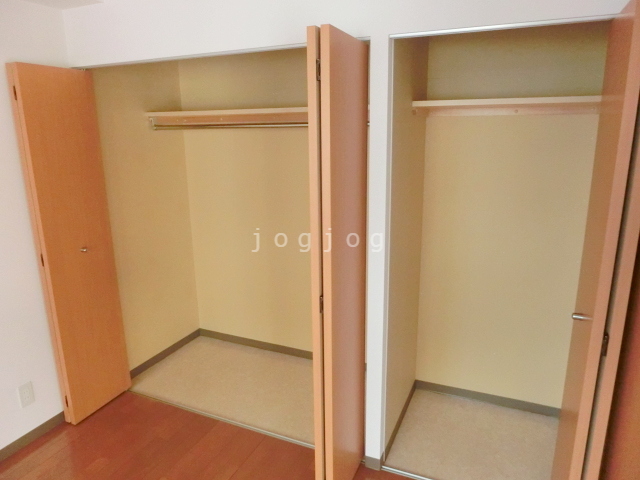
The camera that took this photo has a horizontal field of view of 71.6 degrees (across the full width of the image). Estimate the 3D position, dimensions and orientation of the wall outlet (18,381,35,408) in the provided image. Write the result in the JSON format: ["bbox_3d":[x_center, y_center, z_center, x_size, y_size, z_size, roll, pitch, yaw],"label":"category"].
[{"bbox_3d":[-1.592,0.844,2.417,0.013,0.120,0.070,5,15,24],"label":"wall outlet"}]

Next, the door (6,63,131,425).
[{"bbox_3d":[-1.389,0.063,2.555,0.085,1.982,0.422,5,15,24],"label":"door"}]

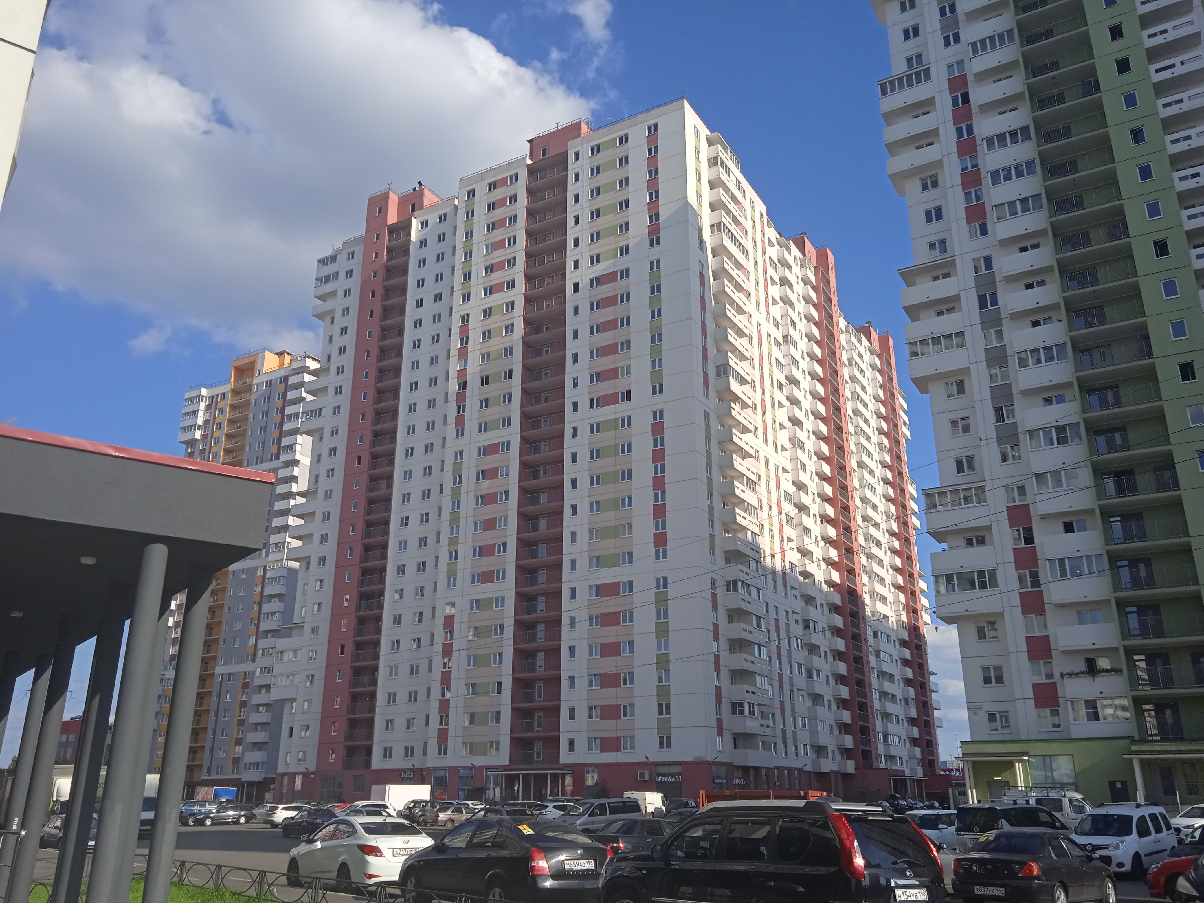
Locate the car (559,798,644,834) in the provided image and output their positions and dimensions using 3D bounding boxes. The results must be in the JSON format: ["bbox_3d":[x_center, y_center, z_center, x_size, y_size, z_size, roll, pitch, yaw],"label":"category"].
[{"bbox_3d":[-0.309,16.825,44.430,1.820,1.900,4.750,-17,-26,40],"label":"car"}]

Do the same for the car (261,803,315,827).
[{"bbox_3d":[-20.053,24.338,64.998,4.500,1.500,1.800,18,-27,-41],"label":"car"}]

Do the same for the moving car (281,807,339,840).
[{"bbox_3d":[-14.804,19.183,50.275,1.740,1.450,4.400,14,-24,-35],"label":"moving car"}]

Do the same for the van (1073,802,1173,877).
[{"bbox_3d":[14.376,10.806,27.044,1.830,1.840,4.220,-18,-27,41],"label":"van"}]

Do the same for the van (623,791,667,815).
[{"bbox_3d":[3.568,27.690,76.123,1.950,2.100,4.900,-8,-21,22],"label":"van"}]

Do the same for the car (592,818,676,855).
[{"bbox_3d":[1.244,11.496,28.494,1.680,1.420,4.265,-15,-25,37],"label":"car"}]

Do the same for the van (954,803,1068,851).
[{"bbox_3d":[14.138,12.782,32.710,4.700,1.770,1.860,12,-23,-31],"label":"van"}]

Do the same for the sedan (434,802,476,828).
[{"bbox_3d":[-9.880,25.450,67.894,4.400,1.420,1.700,17,-26,-40],"label":"sedan"}]

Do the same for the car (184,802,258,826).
[{"bbox_3d":[-29.089,27.977,74.952,1.750,1.480,4.550,-18,-26,41],"label":"car"}]

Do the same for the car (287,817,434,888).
[{"bbox_3d":[-5.285,8.684,21.109,1.700,1.470,4.370,15,-24,-36],"label":"car"}]

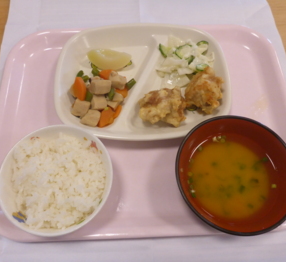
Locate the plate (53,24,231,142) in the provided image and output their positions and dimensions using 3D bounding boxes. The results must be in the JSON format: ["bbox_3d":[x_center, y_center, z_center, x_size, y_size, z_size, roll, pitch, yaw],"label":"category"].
[{"bbox_3d":[-0.002,-0.067,0.385,0.233,0.027,0.188,-2,64,-1],"label":"plate"}]

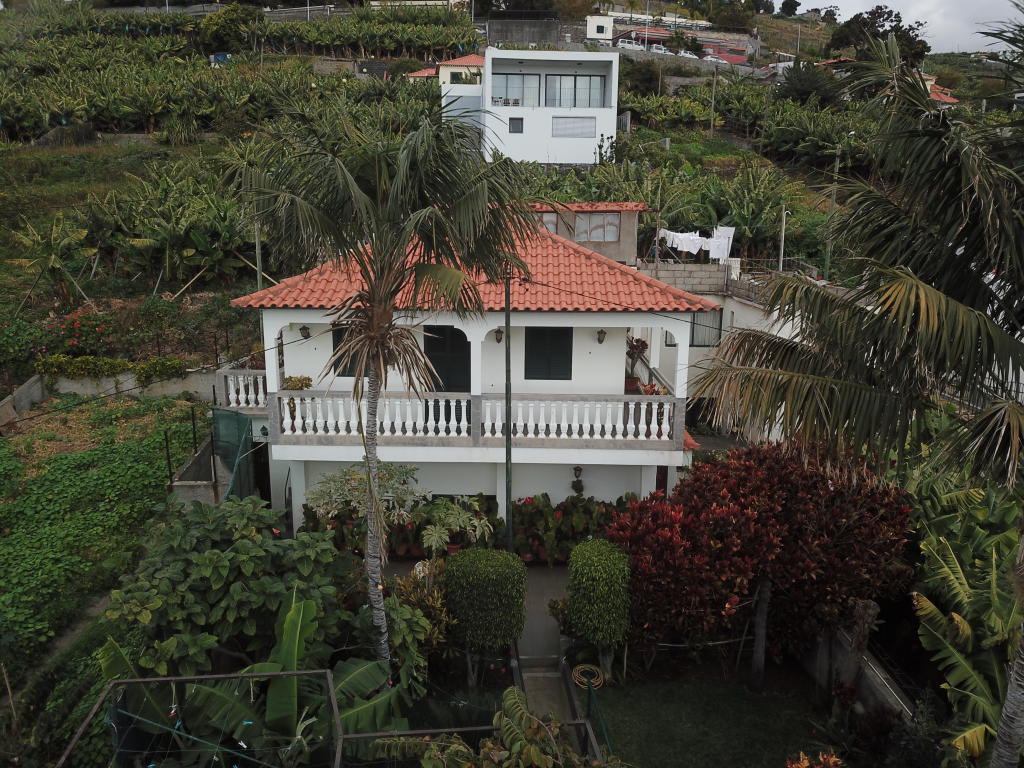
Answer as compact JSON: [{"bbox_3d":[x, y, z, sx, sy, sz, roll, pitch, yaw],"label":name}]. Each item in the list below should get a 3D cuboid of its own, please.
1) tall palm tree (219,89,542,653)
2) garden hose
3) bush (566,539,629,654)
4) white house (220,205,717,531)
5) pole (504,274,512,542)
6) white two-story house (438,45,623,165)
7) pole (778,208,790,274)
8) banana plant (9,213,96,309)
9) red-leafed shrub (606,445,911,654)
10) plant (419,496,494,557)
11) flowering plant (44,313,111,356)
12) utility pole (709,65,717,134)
[{"bbox_3d":[-1.858,0.420,11.122,4.300,8.400,4.200,0,9,0],"label":"tall palm tree"},{"bbox_3d":[1.127,4.365,11.478,0.460,0.200,0.420,0,9,0],"label":"garden hose"},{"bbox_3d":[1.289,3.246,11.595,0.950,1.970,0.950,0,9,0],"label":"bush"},{"bbox_3d":[-0.570,-0.695,19.452,9.400,7.350,8.800,1,10,3],"label":"white house"},{"bbox_3d":[-0.065,0.796,14.328,0.130,5.900,0.130,0,9,0],"label":"pole"},{"bbox_3d":[1.327,-18.811,55.152,11.800,7.100,9.500,-1,10,-7],"label":"white two-story house"},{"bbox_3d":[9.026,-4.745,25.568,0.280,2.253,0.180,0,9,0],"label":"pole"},{"bbox_3d":[-14.572,-3.904,24.390,2.400,3.050,2.300,0,9,0],"label":"banana plant"},{"bbox_3d":[3.846,2.614,12.402,4.300,3.250,3.100,0,9,0],"label":"red-leafed shrub"},{"bbox_3d":[-1.059,2.853,14.672,1.400,1.230,1.200,0,9,0],"label":"plant"},{"bbox_3d":[-11.476,-1.329,20.360,1.600,1.100,1.200,0,9,0],"label":"flowering plant"},{"bbox_3d":[16.933,-23.855,64.954,0.300,5.528,0.300,0,9,0],"label":"utility pole"}]

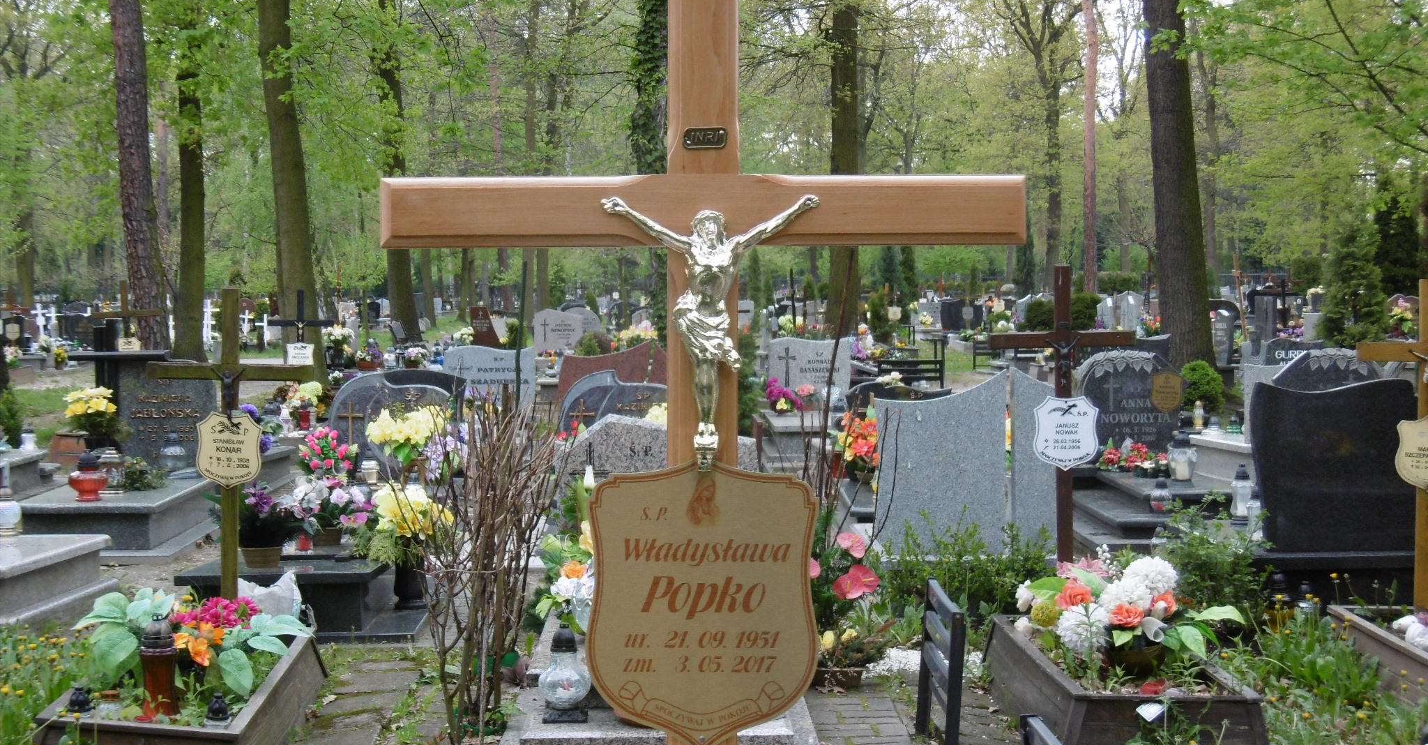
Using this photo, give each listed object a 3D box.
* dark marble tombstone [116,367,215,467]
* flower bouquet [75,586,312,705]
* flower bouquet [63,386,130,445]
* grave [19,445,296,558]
[{"bbox_3d":[-3.462,0.272,15.400,0.640,0.670,0.110,0,2,-2],"label":"dark marble tombstone"},{"bbox_3d":[-1.777,0.934,8.300,0.810,0.420,0.550,0,2,-2],"label":"flower bouquet"},{"bbox_3d":[-3.831,0.270,15.100,0.420,0.390,0.380,0,2,-2],"label":"flower bouquet"},{"bbox_3d":[-3.440,0.819,14.544,0.880,0.310,2.600,0,2,-2],"label":"grave"}]

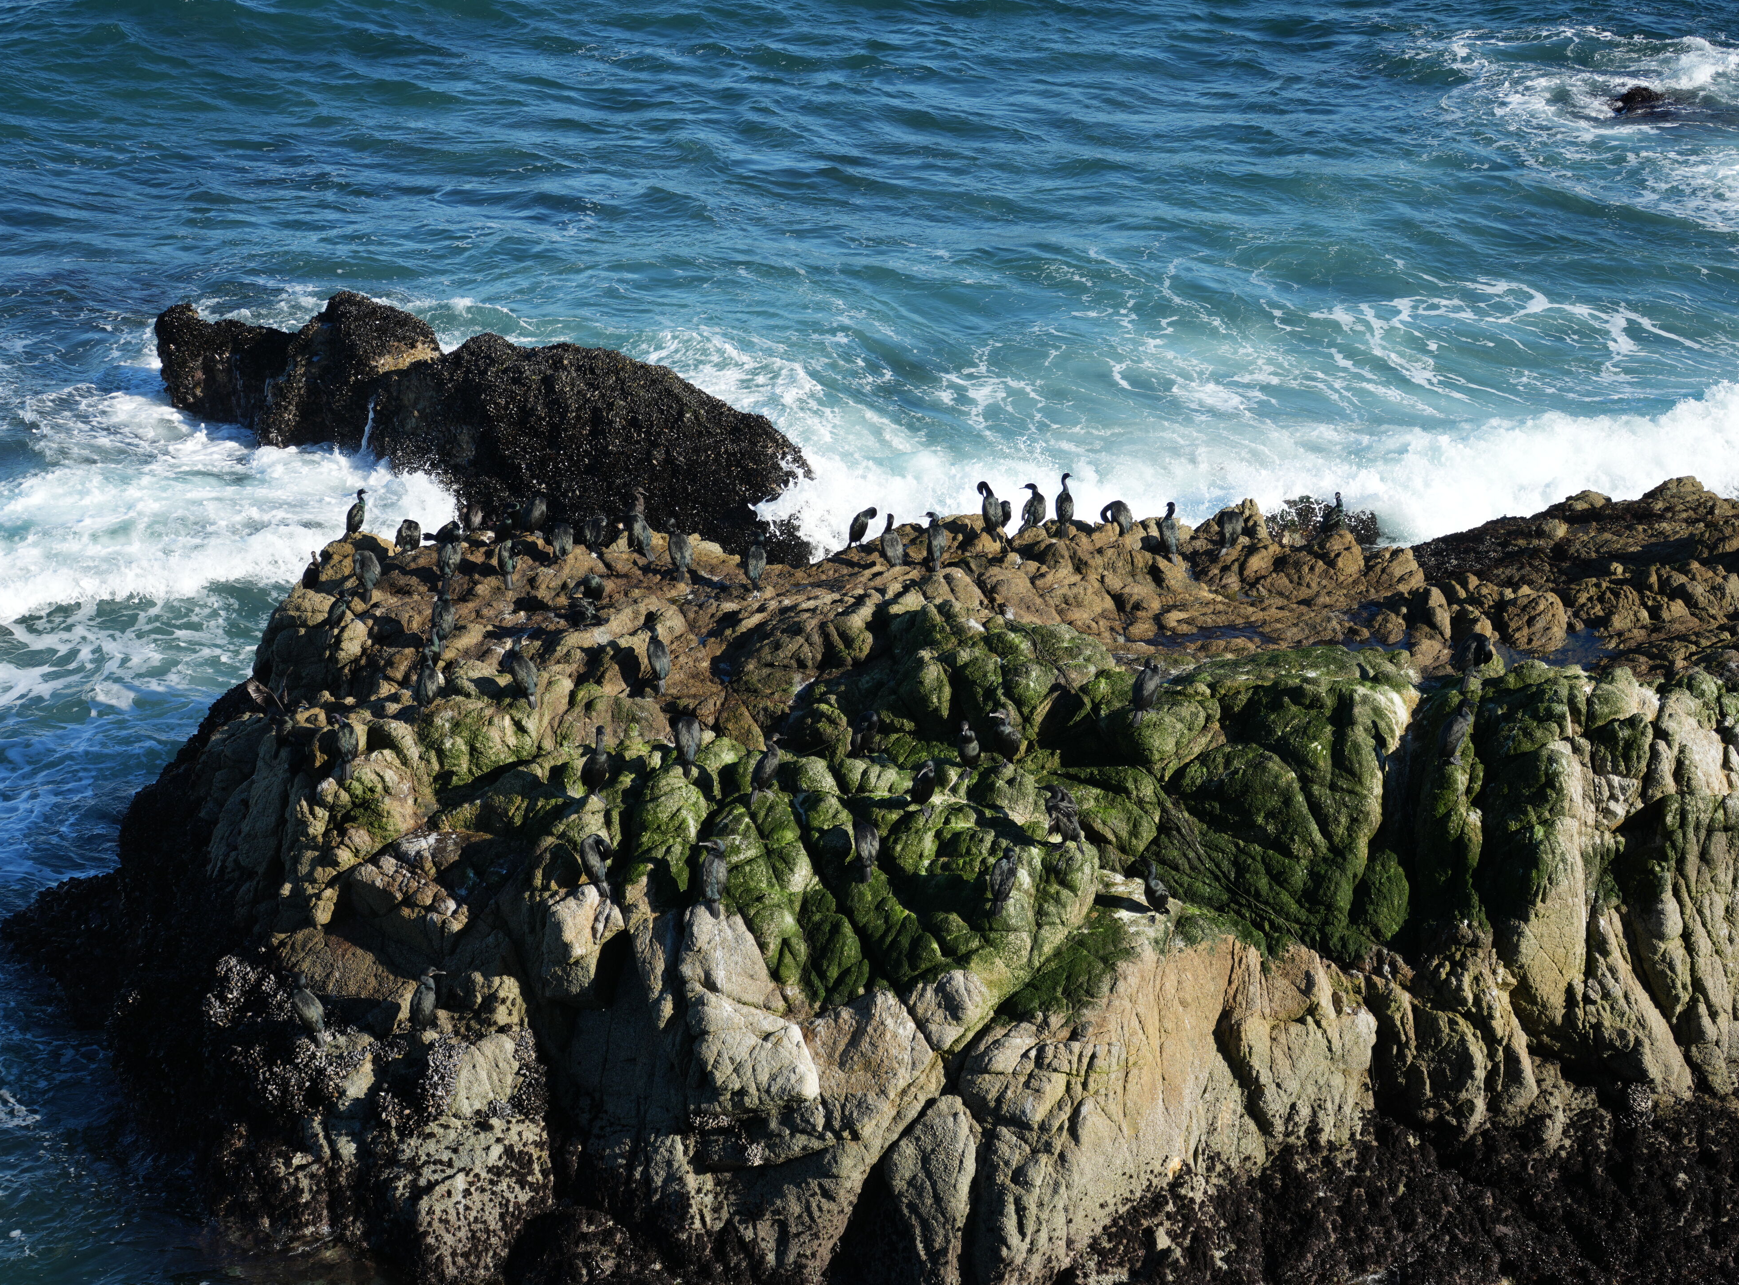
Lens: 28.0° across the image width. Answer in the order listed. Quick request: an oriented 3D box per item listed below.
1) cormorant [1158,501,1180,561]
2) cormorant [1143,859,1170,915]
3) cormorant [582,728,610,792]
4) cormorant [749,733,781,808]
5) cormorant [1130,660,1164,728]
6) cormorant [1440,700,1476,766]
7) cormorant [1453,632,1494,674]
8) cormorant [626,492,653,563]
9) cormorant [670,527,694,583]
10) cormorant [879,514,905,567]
[{"bbox_3d":[3.014,-1.121,35.000,0.190,0.570,0.350,-5,20,-14],"label":"cormorant"},{"bbox_3d":[2.407,2.054,29.200,0.190,0.490,0.300,17,25,42],"label":"cormorant"},{"bbox_3d":[-2.347,1.000,29.800,0.210,0.570,0.340,-9,21,-23],"label":"cormorant"},{"bbox_3d":[-0.881,1.085,29.500,0.330,0.610,0.200,-11,22,-28],"label":"cormorant"},{"bbox_3d":[2.189,0.398,27.500,0.200,0.490,0.310,19,27,42],"label":"cormorant"},{"bbox_3d":[4.574,0.700,27.000,0.310,0.490,0.200,-13,24,-33],"label":"cormorant"},{"bbox_3d":[5.813,0.116,33.500,0.340,0.410,0.220,-11,21,-30],"label":"cormorant"},{"bbox_3d":[-2.033,-1.041,30.800,0.210,0.570,0.350,-9,22,-23],"label":"cormorant"},{"bbox_3d":[-1.904,-0.930,35.200,0.210,0.580,0.330,-4,18,-11],"label":"cormorant"},{"bbox_3d":[0.225,-1.014,34.700,0.200,0.520,0.340,-5,20,-14],"label":"cormorant"}]

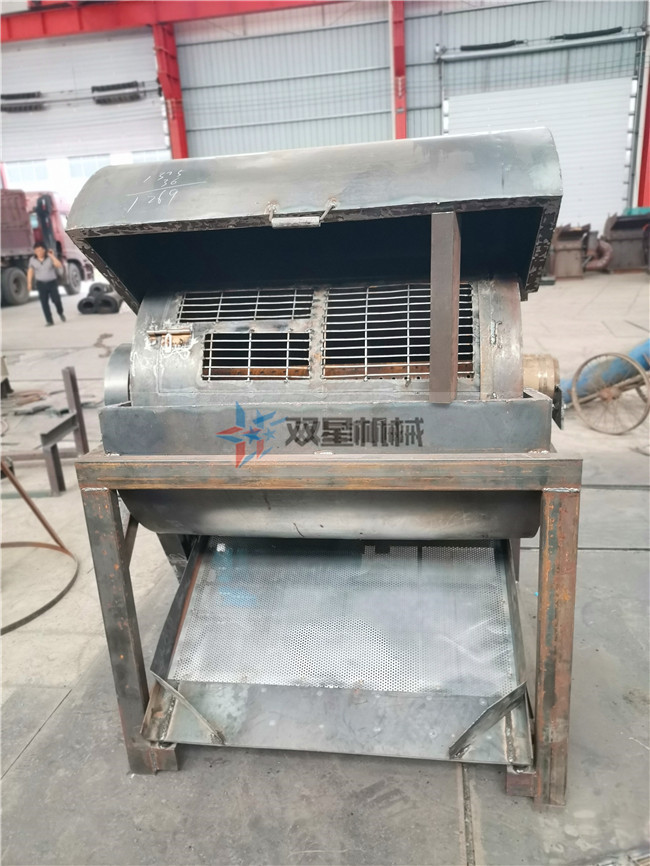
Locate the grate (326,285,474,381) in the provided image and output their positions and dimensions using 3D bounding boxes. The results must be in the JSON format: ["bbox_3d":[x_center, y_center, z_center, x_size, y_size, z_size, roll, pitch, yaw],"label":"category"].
[{"bbox_3d":[0.191,-0.272,1.769,0.393,0.274,0.035,-1,-20,10],"label":"grate"}]

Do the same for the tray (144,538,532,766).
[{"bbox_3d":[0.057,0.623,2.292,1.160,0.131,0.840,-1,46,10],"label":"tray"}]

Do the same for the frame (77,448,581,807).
[{"bbox_3d":[0.103,0.413,2.620,1.400,1.116,1.309,-1,17,10],"label":"frame"}]

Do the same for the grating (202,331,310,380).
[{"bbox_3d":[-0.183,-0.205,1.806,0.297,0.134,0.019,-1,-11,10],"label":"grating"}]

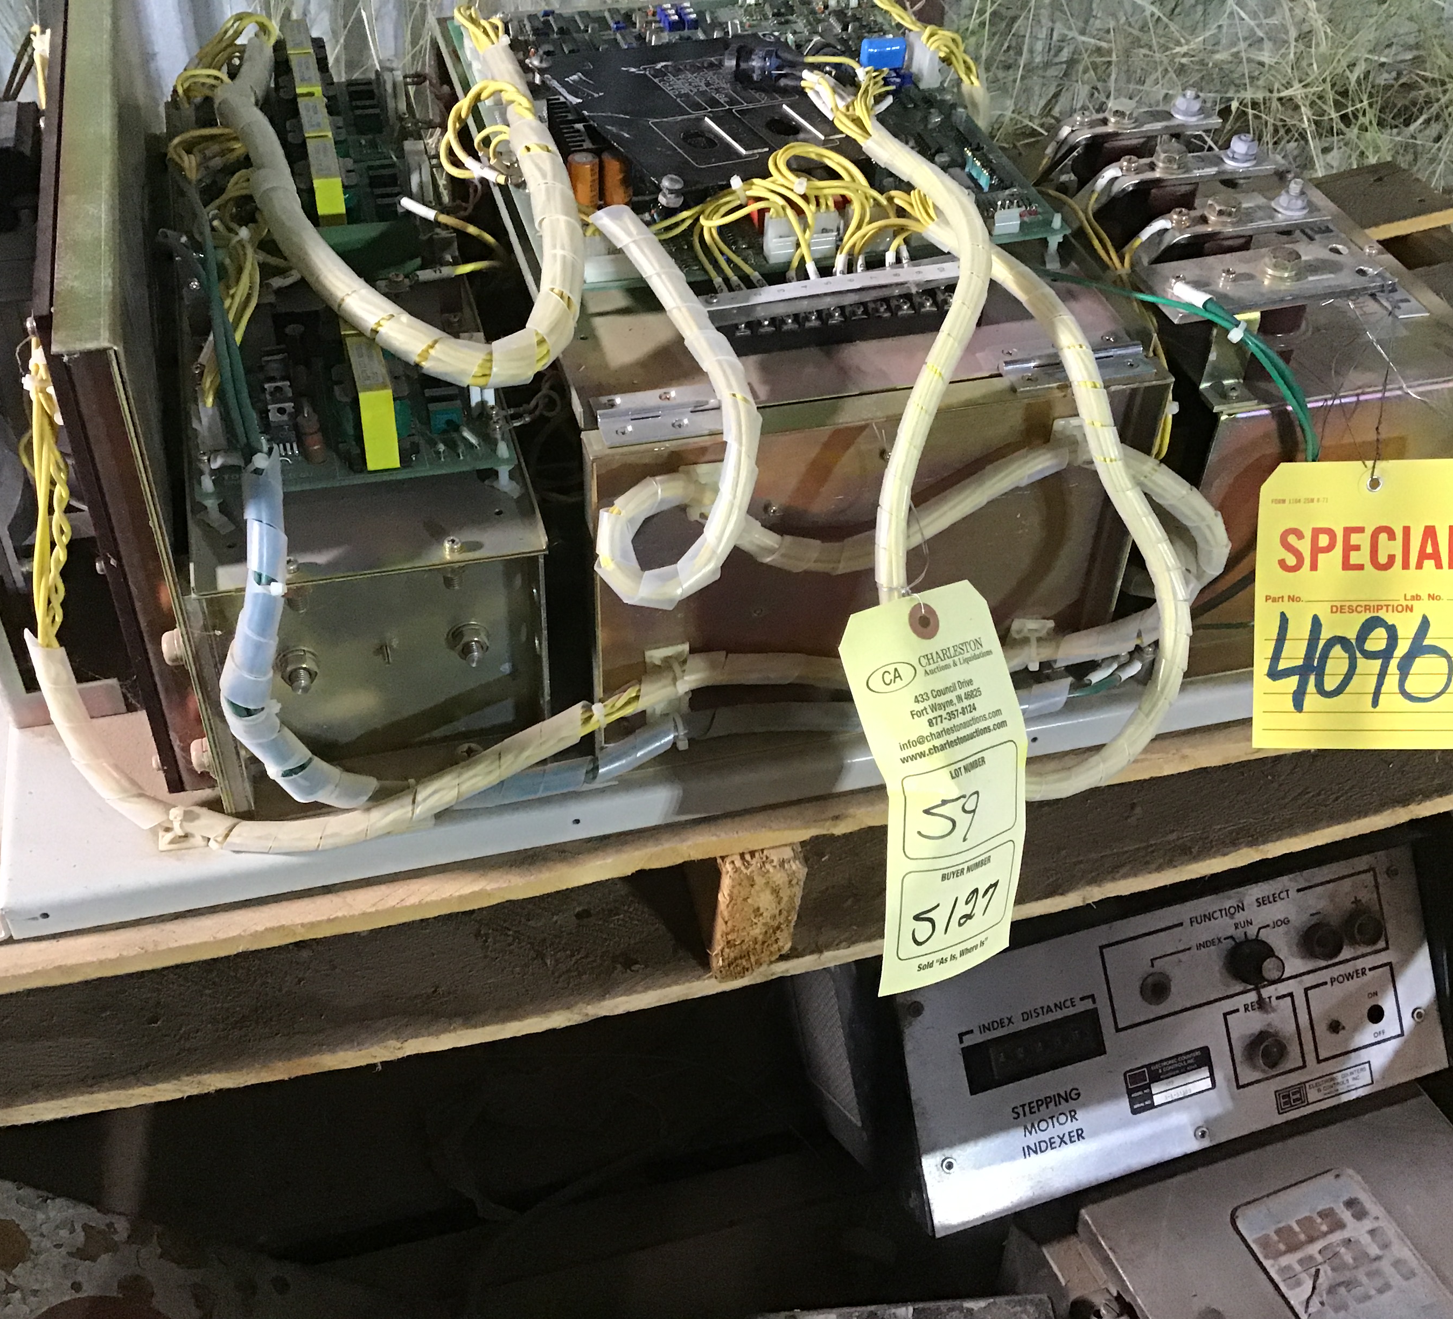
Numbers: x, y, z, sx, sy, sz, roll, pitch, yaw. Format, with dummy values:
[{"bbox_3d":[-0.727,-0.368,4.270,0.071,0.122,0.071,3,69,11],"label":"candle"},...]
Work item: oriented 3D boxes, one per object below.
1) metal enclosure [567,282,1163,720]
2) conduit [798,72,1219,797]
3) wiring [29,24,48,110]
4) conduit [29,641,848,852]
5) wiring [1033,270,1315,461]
[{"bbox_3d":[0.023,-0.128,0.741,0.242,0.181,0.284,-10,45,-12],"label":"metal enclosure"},{"bbox_3d":[0.103,-0.096,0.678,0.150,0.258,0.219,-10,45,-12],"label":"conduit"},{"bbox_3d":[-0.268,-0.231,0.613,0.008,0.036,0.014,-10,45,-12],"label":"wiring"},{"bbox_3d":[-0.106,0.017,0.649,0.324,0.095,0.060,-10,45,-12],"label":"conduit"},{"bbox_3d":[0.181,-0.125,0.625,0.088,0.065,0.102,-10,45,-12],"label":"wiring"}]

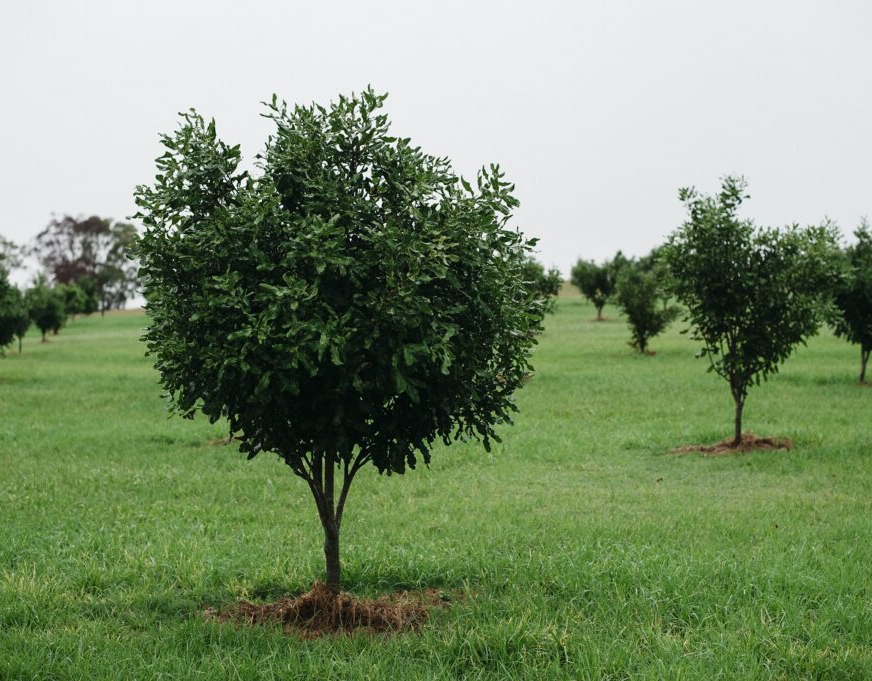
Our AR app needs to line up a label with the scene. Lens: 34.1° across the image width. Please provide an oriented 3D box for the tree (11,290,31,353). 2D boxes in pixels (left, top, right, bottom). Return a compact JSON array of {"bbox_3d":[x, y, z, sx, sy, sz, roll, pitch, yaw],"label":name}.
[{"bbox_3d":[-12.881,-0.681,44.000,0.900,2.100,0.900,0,1,0],"label":"tree"}]

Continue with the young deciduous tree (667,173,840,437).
[{"bbox_3d":[3.153,-0.300,14.200,1.740,2.670,1.650,0,1,0],"label":"young deciduous tree"}]

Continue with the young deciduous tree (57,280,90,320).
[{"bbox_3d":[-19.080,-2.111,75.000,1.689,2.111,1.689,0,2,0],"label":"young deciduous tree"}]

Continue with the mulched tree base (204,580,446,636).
[{"bbox_3d":[-0.565,1.396,7.400,1.260,0.190,1.100,0,1,0],"label":"mulched tree base"}]

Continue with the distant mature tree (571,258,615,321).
[{"bbox_3d":[6.318,-2.046,57.000,1.850,2.500,1.800,0,1,0],"label":"distant mature tree"}]

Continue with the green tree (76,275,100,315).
[{"bbox_3d":[-21.520,-2.849,88.000,1.600,2.500,1.600,0,1,0],"label":"green tree"}]

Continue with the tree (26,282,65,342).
[{"bbox_3d":[-12.335,-0.934,45.000,1.267,1.995,1.267,0,2,0],"label":"tree"}]

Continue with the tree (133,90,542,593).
[{"bbox_3d":[-0.520,0.011,7.500,2.120,2.650,2.000,0,1,0],"label":"tree"}]

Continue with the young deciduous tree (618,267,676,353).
[{"bbox_3d":[4.592,-0.687,31.000,1.309,1.985,1.309,0,2,0],"label":"young deciduous tree"}]

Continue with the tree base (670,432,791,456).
[{"bbox_3d":[2.943,1.049,14.200,1.200,0.200,1.100,0,1,0],"label":"tree base"}]

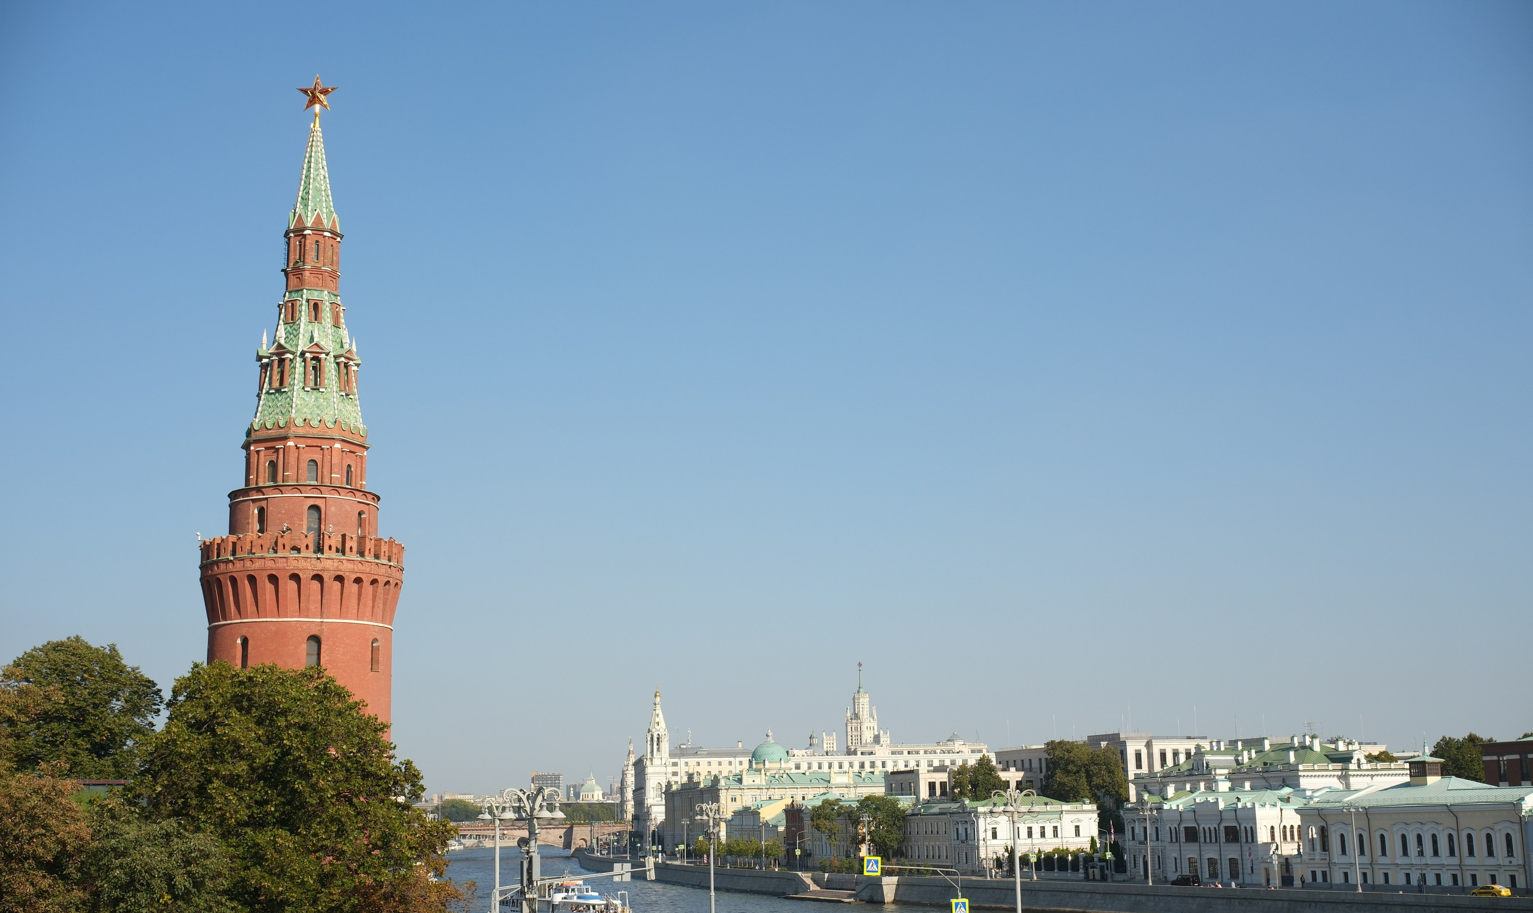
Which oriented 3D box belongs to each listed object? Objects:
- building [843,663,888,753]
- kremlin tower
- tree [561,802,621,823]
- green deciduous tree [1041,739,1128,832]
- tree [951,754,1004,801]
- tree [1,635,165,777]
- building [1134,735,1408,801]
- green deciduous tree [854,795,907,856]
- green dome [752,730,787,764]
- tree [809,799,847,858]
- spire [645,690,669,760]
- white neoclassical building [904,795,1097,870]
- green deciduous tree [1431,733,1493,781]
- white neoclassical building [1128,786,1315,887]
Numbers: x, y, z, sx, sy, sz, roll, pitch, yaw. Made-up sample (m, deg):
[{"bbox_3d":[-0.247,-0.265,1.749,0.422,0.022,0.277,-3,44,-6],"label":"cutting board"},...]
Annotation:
[{"bbox_3d":[117.514,325.982,2047.505,42.000,170.000,42.000,9,-15,-41],"label":"building"},{"bbox_3d":[-31.898,2.520,120.819,13.500,61.500,13.500,2,-12,-15],"label":"kremlin tower"},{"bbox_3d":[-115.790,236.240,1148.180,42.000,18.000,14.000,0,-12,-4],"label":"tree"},{"bbox_3d":[63.990,68.690,347.530,17.000,24.400,15.000,-3,-12,10],"label":"green deciduous tree"},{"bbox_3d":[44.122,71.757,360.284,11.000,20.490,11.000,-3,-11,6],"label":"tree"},{"bbox_3d":[-42.752,19.260,108.343,10.000,16.160,10.000,3,-12,-21],"label":"tree"},{"bbox_3d":[90.230,62.360,310.140,25.000,22.000,43.700,4,-13,-25],"label":"building"},{"bbox_3d":[21.253,69.501,321.937,10.000,14.490,10.000,-2,-11,3],"label":"green deciduous tree"},{"bbox_3d":[0.820,79.460,478.000,9.600,9.500,9.600,-1,-12,0],"label":"green dome"},{"bbox_3d":[13.040,78.290,363.580,8.200,14.000,8.000,-2,-12,2],"label":"tree"},{"bbox_3d":[-35.611,87.717,572.910,7.400,24.870,7.400,1,-12,-11],"label":"spire"},{"bbox_3d":[42.458,69.221,320.433,27.000,14.000,22.000,6,-13,-31],"label":"white neoclassical building"},{"bbox_3d":[119.900,58.420,297.760,11.500,22.100,11.000,-6,-13,21],"label":"green deciduous tree"},{"bbox_3d":[74.620,61.370,281.150,13.000,13.400,32.300,5,-13,-27],"label":"white neoclassical building"}]

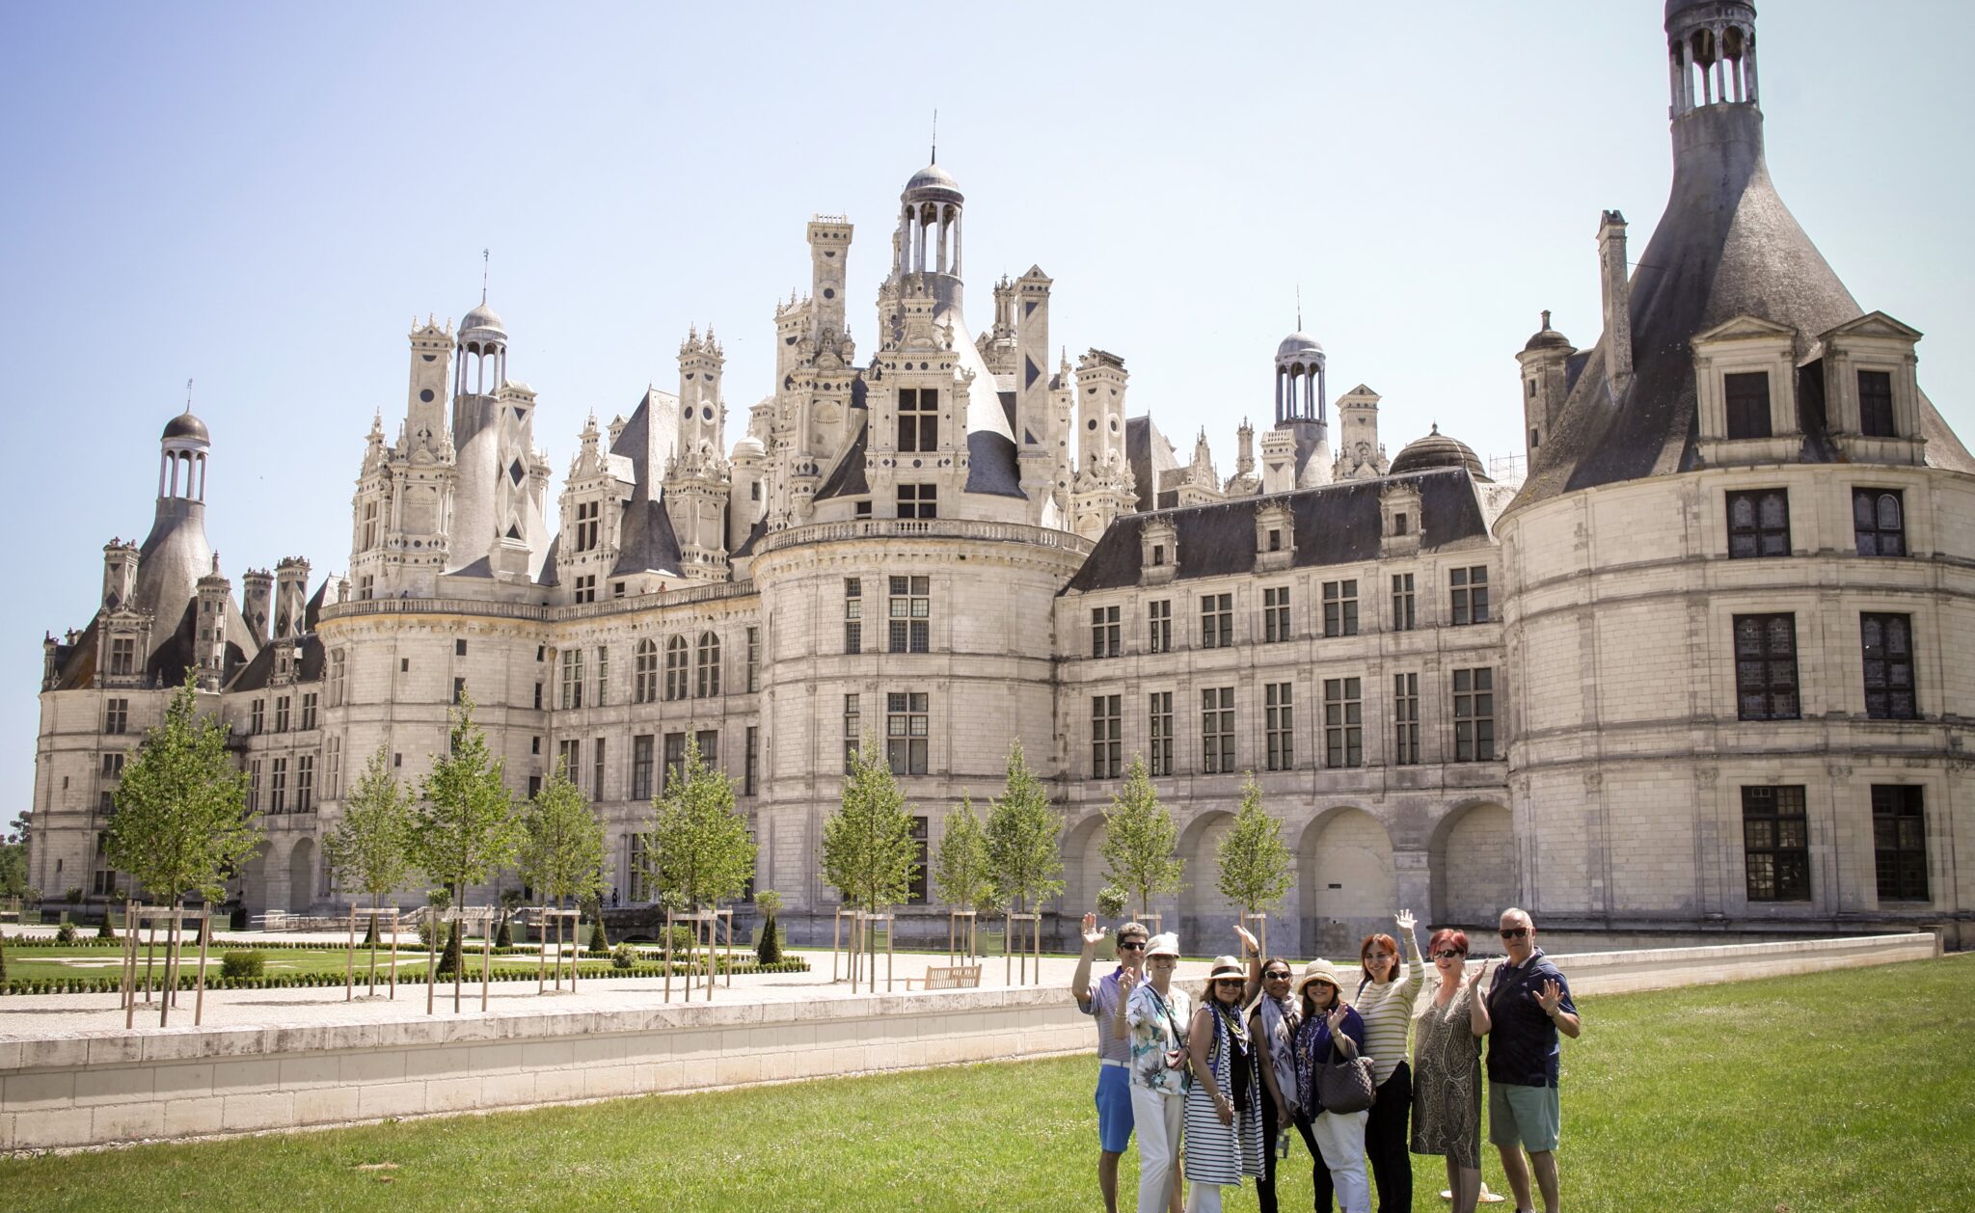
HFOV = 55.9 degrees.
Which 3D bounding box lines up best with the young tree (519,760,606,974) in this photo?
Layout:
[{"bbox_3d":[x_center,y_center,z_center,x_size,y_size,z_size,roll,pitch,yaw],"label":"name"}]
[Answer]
[{"bbox_3d":[-12.233,7.655,53.440,2.450,6.500,2.450,2,-10,-13],"label":"young tree"}]

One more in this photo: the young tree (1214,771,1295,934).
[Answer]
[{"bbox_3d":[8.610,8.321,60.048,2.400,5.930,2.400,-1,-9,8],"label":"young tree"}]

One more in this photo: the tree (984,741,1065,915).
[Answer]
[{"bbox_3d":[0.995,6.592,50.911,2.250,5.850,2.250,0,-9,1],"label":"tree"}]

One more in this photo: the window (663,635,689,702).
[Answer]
[{"bbox_3d":[-20.390,4.045,122.242,2.050,4.325,0.350,-7,-12,39],"label":"window"}]

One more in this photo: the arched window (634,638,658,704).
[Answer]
[{"bbox_3d":[-22.784,4.316,124.207,2.050,4.393,0.350,-7,-12,39],"label":"arched window"}]

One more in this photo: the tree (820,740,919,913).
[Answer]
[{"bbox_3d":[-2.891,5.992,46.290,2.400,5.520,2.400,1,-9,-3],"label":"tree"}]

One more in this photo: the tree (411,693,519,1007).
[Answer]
[{"bbox_3d":[-10.403,4.933,37.038,2.200,6.420,2.200,3,-10,-15],"label":"tree"}]

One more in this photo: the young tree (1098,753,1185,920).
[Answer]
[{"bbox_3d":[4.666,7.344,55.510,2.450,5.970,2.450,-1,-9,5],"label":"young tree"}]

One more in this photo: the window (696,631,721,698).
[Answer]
[{"bbox_3d":[-17.958,3.779,120.244,2.050,4.457,0.350,-7,-12,39],"label":"window"}]

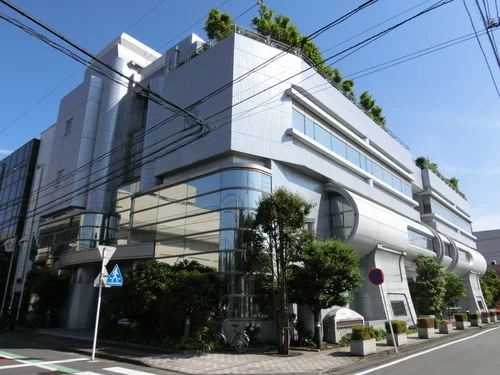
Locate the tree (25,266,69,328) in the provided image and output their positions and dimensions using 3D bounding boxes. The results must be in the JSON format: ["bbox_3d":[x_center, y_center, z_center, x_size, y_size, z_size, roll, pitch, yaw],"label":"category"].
[{"bbox_3d":[-12.898,7.128,23.566,2.700,3.754,2.700,-14,-23,39],"label":"tree"}]

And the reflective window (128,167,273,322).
[{"bbox_3d":[-2.919,3.123,18.508,8.552,6.557,2.035,-14,-22,37],"label":"reflective window"}]

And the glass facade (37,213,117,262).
[{"bbox_3d":[-12.670,3.838,26.143,8.635,2.620,2.056,-14,-22,39],"label":"glass facade"}]

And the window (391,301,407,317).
[{"bbox_3d":[8.463,6.875,20.468,0.120,0.821,1.949,-20,-26,37],"label":"window"}]

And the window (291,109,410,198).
[{"bbox_3d":[7.409,-1.419,22.644,0.150,1.263,16.536,-14,-23,39],"label":"window"}]

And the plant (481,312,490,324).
[{"bbox_3d":[18.142,10.088,27.960,0.570,0.840,0.980,-14,-22,39],"label":"plant"}]

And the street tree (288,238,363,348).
[{"bbox_3d":[2.854,3.968,13.814,2.750,4.050,2.750,0,-17,0],"label":"street tree"}]

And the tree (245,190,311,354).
[{"bbox_3d":[0.996,2.724,12.603,2.250,5.702,2.250,0,-17,0],"label":"tree"}]

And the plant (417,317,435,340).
[{"bbox_3d":[8.477,6.750,17.412,0.450,0.908,1.040,-14,-23,39],"label":"plant"}]

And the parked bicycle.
[{"bbox_3d":[-0.680,5.121,12.506,1.730,1.050,0.560,-14,-22,39],"label":"parked bicycle"}]

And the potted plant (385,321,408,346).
[{"bbox_3d":[5.805,5.811,14.477,0.580,0.930,0.980,-14,-22,39],"label":"potted plant"}]

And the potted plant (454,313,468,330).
[{"bbox_3d":[13.017,8.285,22.364,0.580,0.920,0.980,-14,-22,39],"label":"potted plant"}]

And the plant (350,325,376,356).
[{"bbox_3d":[3.892,5.194,12.395,0.460,0.875,1.060,-14,-23,39],"label":"plant"}]

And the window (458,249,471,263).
[{"bbox_3d":[20.173,6.412,33.976,0.150,1.228,5.613,-14,-23,39],"label":"window"}]

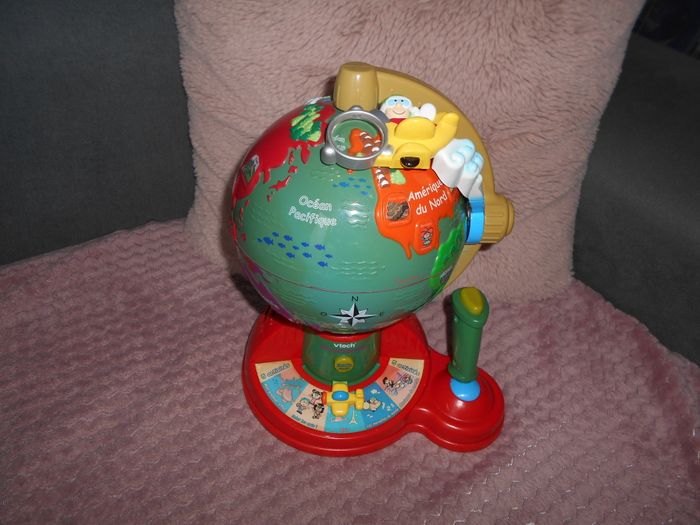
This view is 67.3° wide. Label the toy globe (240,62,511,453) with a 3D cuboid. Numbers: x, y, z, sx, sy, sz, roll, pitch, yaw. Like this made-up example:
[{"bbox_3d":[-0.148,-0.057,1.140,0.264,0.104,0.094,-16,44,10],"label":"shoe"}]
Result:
[{"bbox_3d":[0.028,-0.011,0.486,0.286,0.341,0.221,-1,42,-4],"label":"toy globe"}]

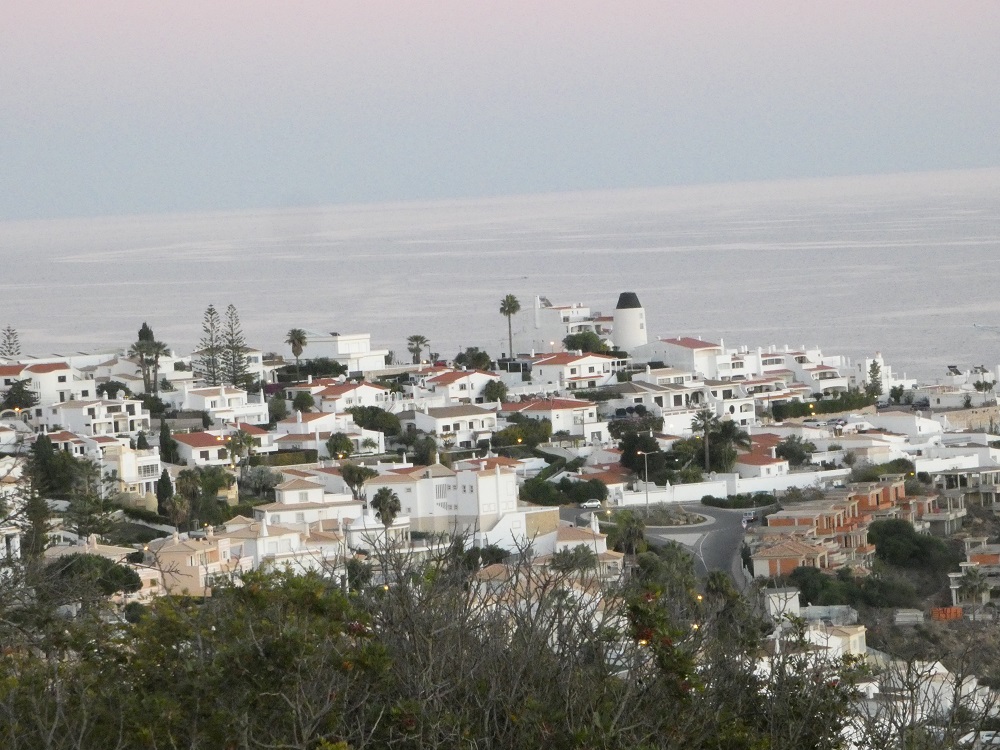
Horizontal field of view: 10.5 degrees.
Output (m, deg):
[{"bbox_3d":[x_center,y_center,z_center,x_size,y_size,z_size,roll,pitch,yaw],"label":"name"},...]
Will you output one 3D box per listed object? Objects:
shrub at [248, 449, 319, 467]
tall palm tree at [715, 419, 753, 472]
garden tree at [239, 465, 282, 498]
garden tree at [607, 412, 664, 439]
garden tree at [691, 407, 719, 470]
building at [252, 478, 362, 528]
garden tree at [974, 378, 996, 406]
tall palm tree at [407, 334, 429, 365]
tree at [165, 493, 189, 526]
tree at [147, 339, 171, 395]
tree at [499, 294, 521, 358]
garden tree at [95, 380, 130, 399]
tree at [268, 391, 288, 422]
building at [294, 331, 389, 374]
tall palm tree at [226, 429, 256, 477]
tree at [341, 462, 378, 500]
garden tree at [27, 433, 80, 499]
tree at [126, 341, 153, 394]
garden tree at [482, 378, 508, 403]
[{"bbox_3d":[-39.770,15.160,1003.000,12.600,2.700,2.600,-3,2,0],"label":"shrub"},{"bbox_3d":[40.970,12.550,958.000,6.600,9.800,6.400,-3,2,0],"label":"tall palm tree"},{"bbox_3d":[-42.330,18.820,965.000,7.600,5.900,6.800,-3,2,0],"label":"garden tree"},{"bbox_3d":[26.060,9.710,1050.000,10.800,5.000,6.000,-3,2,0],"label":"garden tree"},{"bbox_3d":[36.631,11.554,978.000,5.000,11.700,5.000,-3,2,0],"label":"garden tree"},{"bbox_3d":[-30.956,20.825,878.000,15.300,8.100,10.500,-4,2,-14],"label":"building"},{"bbox_3d":[100.480,3.410,1130.000,4.400,5.400,4.200,-3,2,0],"label":"garden tree"},{"bbox_3d":[-17.646,-5.377,1165.000,4.690,6.400,4.690,-3,2,0],"label":"tall palm tree"},{"bbox_3d":[-50.207,21.095,850.000,4.100,5.800,4.100,-3,2,0],"label":"tree"},{"bbox_3d":[-70.050,-1.740,1120.000,4.700,11.300,4.700,-3,2,0],"label":"tree"},{"bbox_3d":[2.152,-10.437,1175.000,4.300,13.670,4.300,-3,2,0],"label":"tree"},{"bbox_3d":[-75.036,3.397,1060.000,6.500,4.800,6.200,-3,2,0],"label":"garden tree"},{"bbox_3d":[-43.611,6.497,1075.000,3.840,5.910,3.840,-3,2,0],"label":"tree"},{"bbox_3d":[-31.510,-4.470,1085.000,15.000,7.870,11.500,-1,3,45],"label":"building"},{"bbox_3d":[-43.558,12.806,920.000,5.000,7.500,5.000,-3,2,0],"label":"tall palm tree"},{"bbox_3d":[-24.390,18.490,948.000,6.400,6.800,6.000,-3,2,0],"label":"tree"},{"bbox_3d":[-79.490,16.110,972.000,9.300,12.000,8.300,-3,2,0],"label":"garden tree"},{"bbox_3d":[-72.227,-1.612,1100.000,5.240,10.880,5.240,-3,2,0],"label":"tree"},{"bbox_3d":[-0.902,3.209,1095.000,5.010,5.010,5.010,-3,2,0],"label":"garden tree"}]

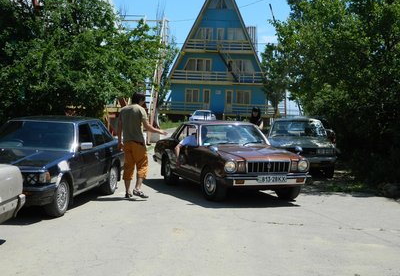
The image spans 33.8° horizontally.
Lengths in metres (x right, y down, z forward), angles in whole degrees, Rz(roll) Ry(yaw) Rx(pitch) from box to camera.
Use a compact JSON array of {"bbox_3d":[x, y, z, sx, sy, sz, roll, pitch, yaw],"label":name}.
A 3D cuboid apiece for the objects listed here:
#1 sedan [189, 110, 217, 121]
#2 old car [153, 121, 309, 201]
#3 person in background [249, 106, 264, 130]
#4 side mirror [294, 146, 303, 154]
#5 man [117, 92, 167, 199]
[{"bbox_3d":[0.161,-1.143,42.996,1.660,1.360,4.250,0,3,6],"label":"sedan"},{"bbox_3d":[0.414,0.321,12.751,1.660,1.390,4.450,-1,3,-19],"label":"old car"},{"bbox_3d":[1.399,0.035,16.322,0.460,1.614,0.300,1,3,9],"label":"person in background"},{"bbox_3d":[1.694,0.215,11.329,0.125,0.140,0.090,-1,3,-19],"label":"side mirror"},{"bbox_3d":[-1.014,0.131,11.521,0.700,1.820,0.550,2,3,30],"label":"man"}]

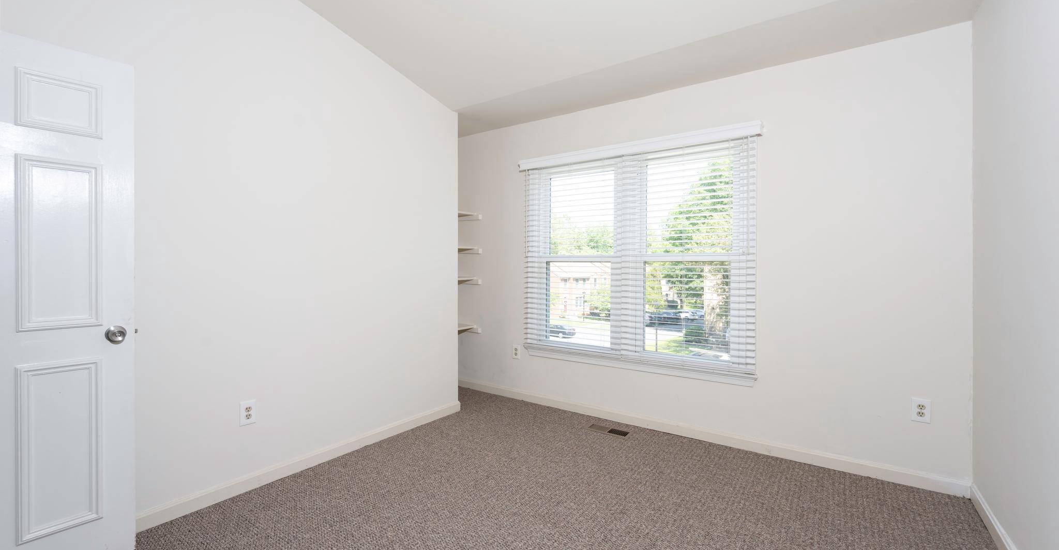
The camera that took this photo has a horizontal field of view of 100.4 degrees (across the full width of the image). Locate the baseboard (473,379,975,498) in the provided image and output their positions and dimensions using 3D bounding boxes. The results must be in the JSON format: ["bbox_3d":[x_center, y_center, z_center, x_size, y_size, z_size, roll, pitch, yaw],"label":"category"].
[{"bbox_3d":[0.761,1.074,3.303,3.652,0.086,0.015,1,2,35],"label":"baseboard"}]

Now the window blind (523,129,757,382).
[{"bbox_3d":[0.694,-0.163,3.288,1.804,1.590,0.080,1,1,35],"label":"window blind"}]

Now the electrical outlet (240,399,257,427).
[{"bbox_3d":[-1.491,0.731,2.338,0.010,0.124,0.079,1,1,35],"label":"electrical outlet"}]

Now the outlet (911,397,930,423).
[{"bbox_3d":[2.101,0.727,2.367,0.079,0.124,0.010,1,1,35],"label":"outlet"}]

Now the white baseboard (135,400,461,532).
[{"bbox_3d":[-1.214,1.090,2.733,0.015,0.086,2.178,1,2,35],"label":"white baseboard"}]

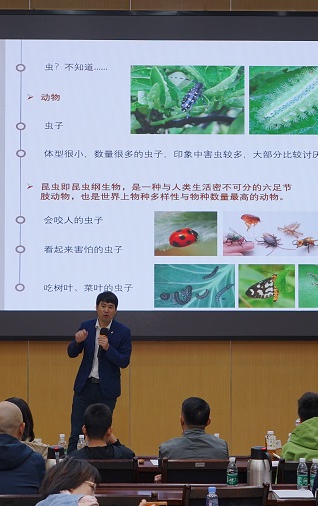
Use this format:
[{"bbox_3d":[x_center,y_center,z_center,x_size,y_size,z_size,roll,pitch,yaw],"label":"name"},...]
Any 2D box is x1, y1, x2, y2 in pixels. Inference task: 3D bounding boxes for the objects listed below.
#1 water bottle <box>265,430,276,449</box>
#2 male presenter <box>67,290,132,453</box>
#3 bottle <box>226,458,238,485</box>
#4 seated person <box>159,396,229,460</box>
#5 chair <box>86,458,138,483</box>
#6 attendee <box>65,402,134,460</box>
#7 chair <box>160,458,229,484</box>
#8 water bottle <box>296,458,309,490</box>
[{"bbox_3d":[0.757,1.308,8.421,0.069,0.205,0.069,0,-1,0],"label":"water bottle"},{"bbox_3d":[-0.505,1.184,10.574,0.520,1.720,0.380,0,-1,13],"label":"male presenter"},{"bbox_3d":[0.430,1.286,7.251,0.061,0.192,0.061,0,-1,0],"label":"bottle"},{"bbox_3d":[0.221,1.512,7.645,0.480,1.260,0.700,0,-1,0],"label":"seated person"},{"bbox_3d":[-0.345,1.660,7.601,0.460,0.870,0.520,0,-1,0],"label":"chair"},{"bbox_3d":[-0.355,1.526,7.615,0.460,1.230,0.680,0,-1,3],"label":"attendee"},{"bbox_3d":[0.232,1.671,7.411,0.450,0.930,0.520,0,-1,0],"label":"chair"},{"bbox_3d":[0.835,1.285,7.221,0.061,0.192,0.061,0,-1,0],"label":"water bottle"}]

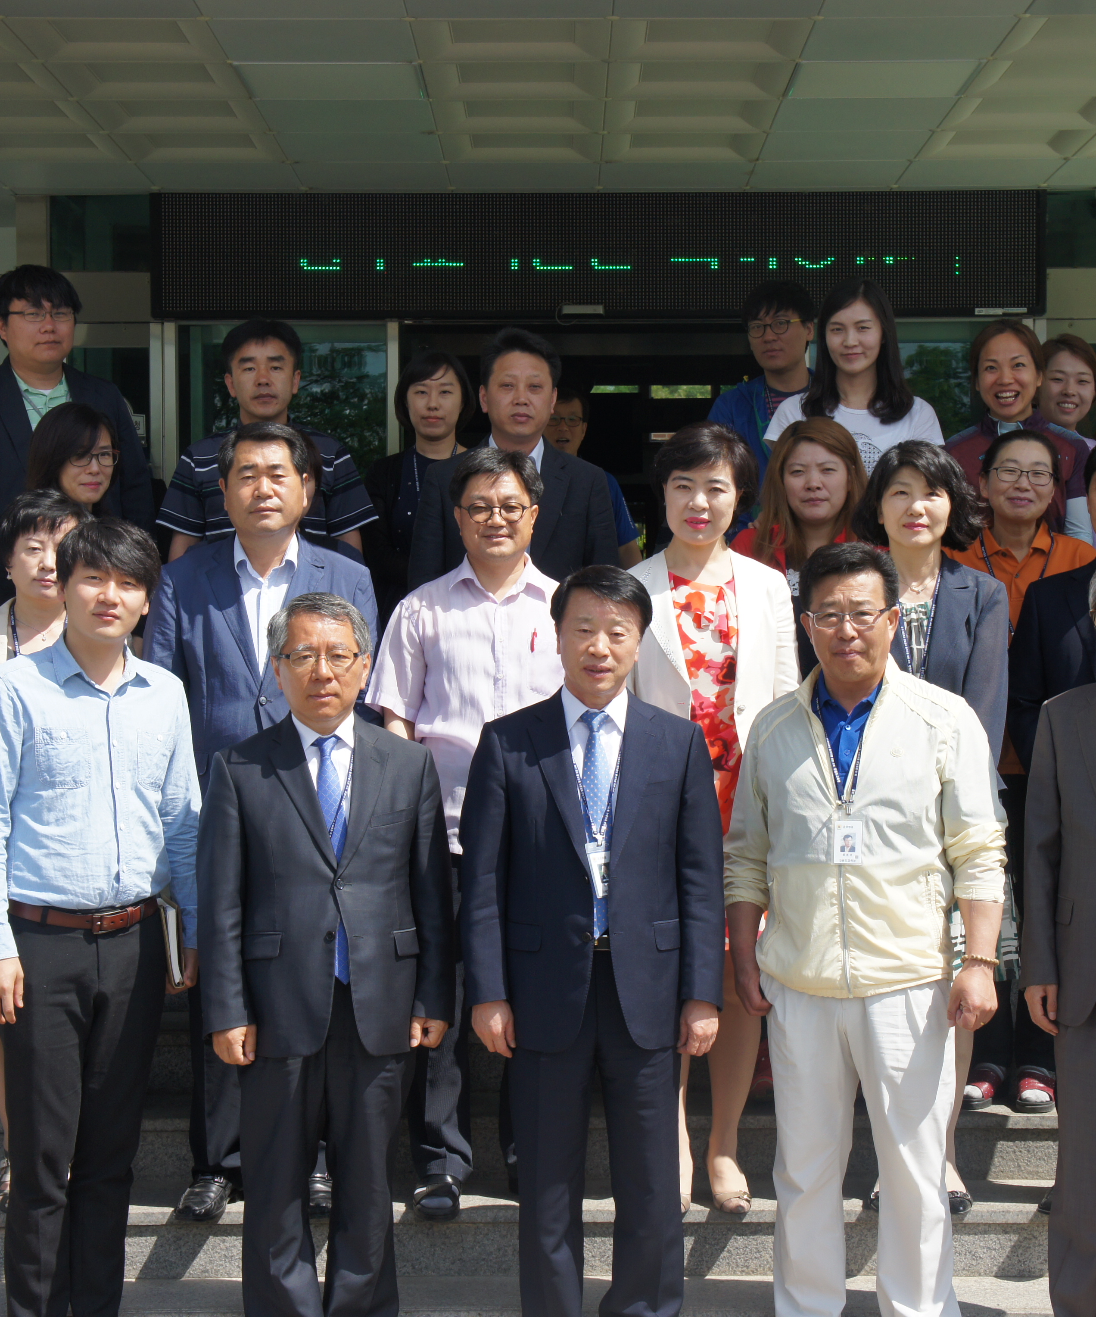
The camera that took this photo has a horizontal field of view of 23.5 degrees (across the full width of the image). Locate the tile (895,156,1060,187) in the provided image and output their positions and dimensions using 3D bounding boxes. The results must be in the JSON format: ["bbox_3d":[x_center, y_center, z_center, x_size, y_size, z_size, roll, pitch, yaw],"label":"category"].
[{"bbox_3d":[1.697,-1.922,10.360,0.600,0.030,0.600,0,1,0],"label":"tile"}]

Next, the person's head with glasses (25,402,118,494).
[{"bbox_3d":[-1.127,-0.487,6.230,0.220,0.240,0.240,0,1,-22],"label":"person's head with glasses"}]

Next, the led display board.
[{"bbox_3d":[0.211,-1.667,10.920,3.680,0.540,0.150,0,1,0],"label":"led display board"}]

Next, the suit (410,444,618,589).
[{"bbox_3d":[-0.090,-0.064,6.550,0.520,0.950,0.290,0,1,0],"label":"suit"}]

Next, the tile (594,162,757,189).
[{"bbox_3d":[0.509,-1.936,10.487,0.600,0.030,0.600,0,1,0],"label":"tile"}]

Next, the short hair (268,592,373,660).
[{"bbox_3d":[-0.425,-0.053,4.920,0.190,0.145,0.205,0,1,-3],"label":"short hair"}]

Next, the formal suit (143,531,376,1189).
[{"bbox_3d":[-0.645,0.445,5.900,0.530,1.460,0.300,0,1,-3],"label":"formal suit"}]

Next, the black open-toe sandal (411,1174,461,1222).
[{"bbox_3d":[-0.230,1.144,5.770,0.105,0.105,0.280,0,1,6],"label":"black open-toe sandal"}]

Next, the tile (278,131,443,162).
[{"bbox_3d":[-0.698,-1.917,9.844,0.600,0.030,0.600,0,1,0],"label":"tile"}]

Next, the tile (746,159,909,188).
[{"bbox_3d":[1.104,-1.929,10.398,0.600,0.030,0.600,0,1,0],"label":"tile"}]

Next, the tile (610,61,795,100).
[{"bbox_3d":[0.497,-1.908,8.601,0.600,0.040,0.600,0,1,0],"label":"tile"}]

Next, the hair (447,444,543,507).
[{"bbox_3d":[-0.113,-0.387,5.770,0.205,0.165,0.210,0,1,1],"label":"hair"}]

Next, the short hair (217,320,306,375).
[{"bbox_3d":[-0.720,-0.768,6.620,0.200,0.165,0.220,0,1,-3],"label":"short hair"}]

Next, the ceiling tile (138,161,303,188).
[{"bbox_3d":[-1.295,-1.923,10.447,0.600,0.030,0.600,0,1,0],"label":"ceiling tile"}]

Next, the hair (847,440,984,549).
[{"bbox_3d":[0.824,-0.364,5.880,0.305,0.255,0.260,0,1,6],"label":"hair"}]

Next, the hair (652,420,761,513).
[{"bbox_3d":[0.355,-0.429,5.930,0.236,0.210,0.245,0,1,7],"label":"hair"}]

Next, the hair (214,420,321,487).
[{"bbox_3d":[-0.621,-0.442,5.820,0.205,0.165,0.210,0,1,-1],"label":"hair"}]

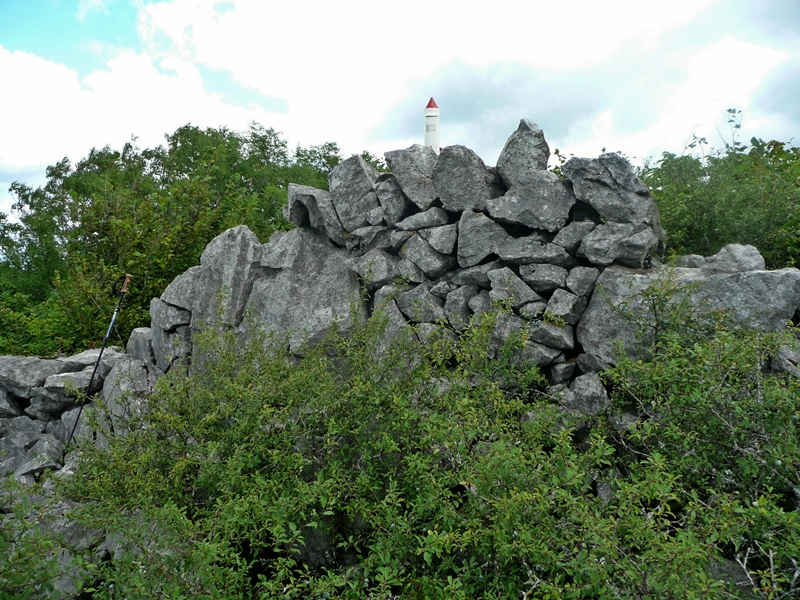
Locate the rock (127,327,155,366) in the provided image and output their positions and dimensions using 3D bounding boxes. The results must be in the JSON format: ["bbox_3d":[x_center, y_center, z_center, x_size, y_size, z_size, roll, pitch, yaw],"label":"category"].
[{"bbox_3d":[-1.684,0.302,4.200,0.200,0.260,0.200,0,-3,0],"label":"rock"}]

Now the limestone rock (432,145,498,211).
[{"bbox_3d":[0.508,-0.950,5.060,0.485,0.507,0.420,0,-2,0],"label":"limestone rock"}]

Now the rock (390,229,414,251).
[{"bbox_3d":[0.018,-0.443,4.740,0.174,0.160,0.180,0,2,0],"label":"rock"}]

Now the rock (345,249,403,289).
[{"bbox_3d":[-0.188,-0.233,4.870,0.396,0.281,0.340,0,-2,0],"label":"rock"}]

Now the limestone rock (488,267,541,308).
[{"bbox_3d":[0.830,-0.086,4.650,0.396,0.290,0.280,0,2,0],"label":"limestone rock"}]

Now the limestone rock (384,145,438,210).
[{"bbox_3d":[0.082,-0.871,4.600,0.384,0.469,0.330,0,-3,0],"label":"limestone rock"}]

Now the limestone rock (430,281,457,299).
[{"bbox_3d":[0.296,-0.071,4.400,0.177,0.122,0.140,0,-3,0],"label":"limestone rock"}]

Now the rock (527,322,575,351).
[{"bbox_3d":[1.077,0.252,4.600,0.322,0.210,0.280,0,2,0],"label":"rock"}]

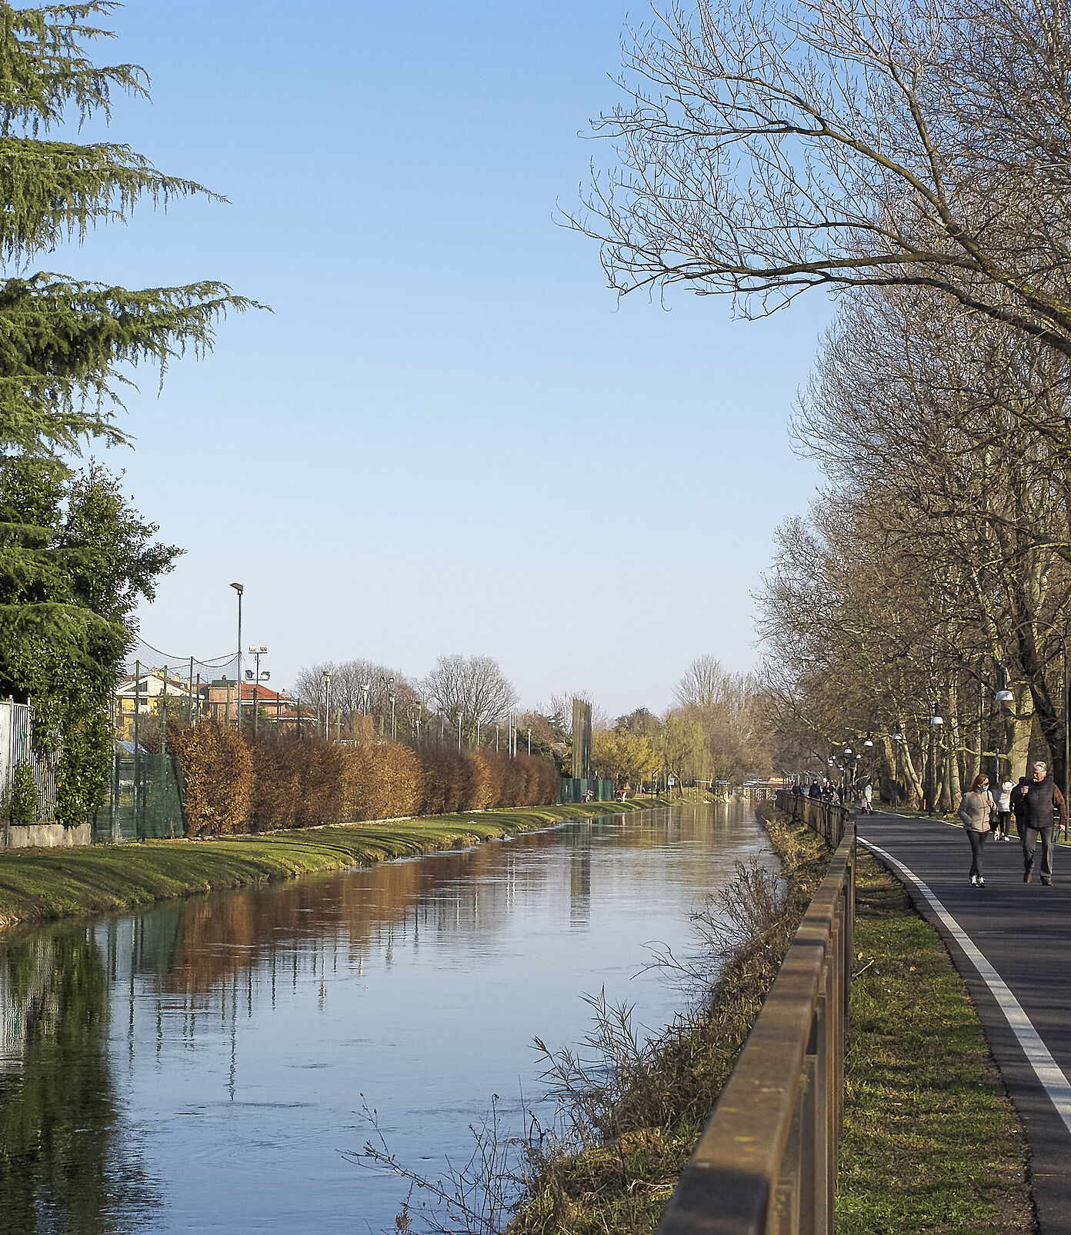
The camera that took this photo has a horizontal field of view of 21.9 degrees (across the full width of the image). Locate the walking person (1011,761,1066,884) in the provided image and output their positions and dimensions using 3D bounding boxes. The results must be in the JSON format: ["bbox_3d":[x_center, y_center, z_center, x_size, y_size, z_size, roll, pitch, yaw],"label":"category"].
[{"bbox_3d":[7.127,2.905,39.200,0.750,1.770,0.480,0,-3,7],"label":"walking person"}]

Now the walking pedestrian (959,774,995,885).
[{"bbox_3d":[6.272,3.022,39.400,0.520,1.590,0.380,1,-3,0],"label":"walking pedestrian"}]

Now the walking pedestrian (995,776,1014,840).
[{"bbox_3d":[12.277,4.988,72.500,0.420,1.680,0.480,4,-4,-41],"label":"walking pedestrian"}]

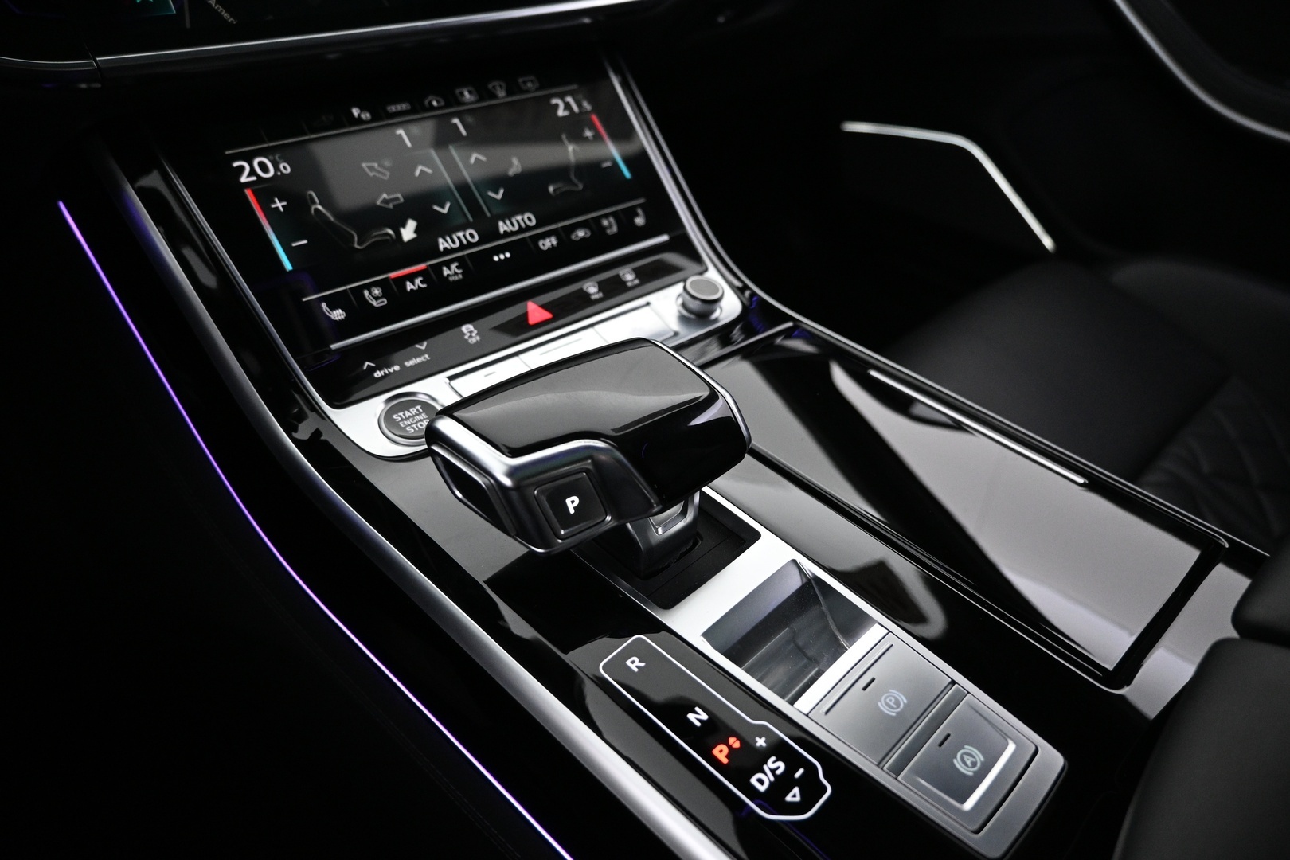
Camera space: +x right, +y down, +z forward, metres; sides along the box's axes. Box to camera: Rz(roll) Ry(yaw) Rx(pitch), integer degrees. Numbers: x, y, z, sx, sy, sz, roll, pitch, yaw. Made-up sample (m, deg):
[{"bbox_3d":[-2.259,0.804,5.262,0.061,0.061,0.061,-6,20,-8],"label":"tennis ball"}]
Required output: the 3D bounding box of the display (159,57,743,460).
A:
[{"bbox_3d":[-0.070,-0.093,0.405,0.232,0.030,0.174,-25,77,-31],"label":"display"}]

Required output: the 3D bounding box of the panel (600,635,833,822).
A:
[{"bbox_3d":[0.018,0.084,0.244,0.023,0.004,0.073,-29,44,-35],"label":"panel"}]

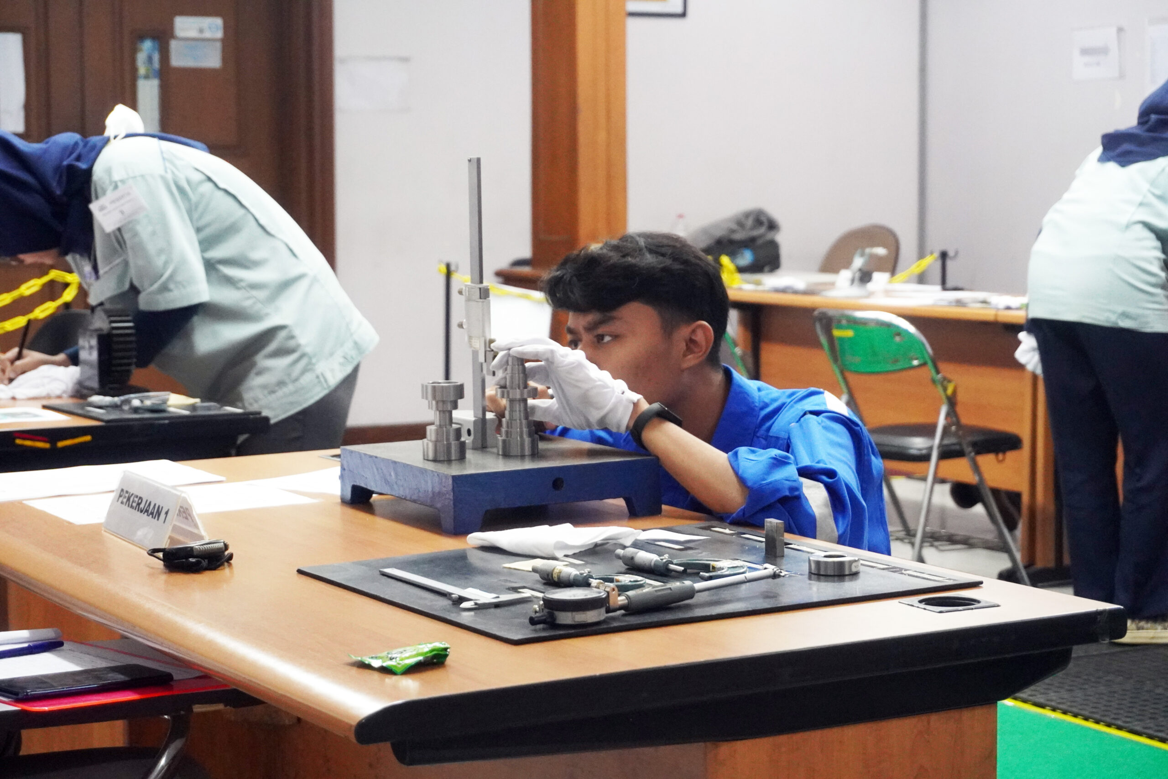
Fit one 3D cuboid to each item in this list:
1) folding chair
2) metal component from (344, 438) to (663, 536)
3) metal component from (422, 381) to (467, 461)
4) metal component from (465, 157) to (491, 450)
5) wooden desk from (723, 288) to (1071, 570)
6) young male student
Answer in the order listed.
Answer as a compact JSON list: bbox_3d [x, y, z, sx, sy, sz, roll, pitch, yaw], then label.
[{"bbox_3d":[0.891,0.146,6.566,0.490,0.756,0.450,-4,7,-36],"label":"folding chair"},{"bbox_3d":[-0.100,0.104,2.816,0.260,0.066,0.305,-4,7,-29],"label":"metal component"},{"bbox_3d":[-0.157,0.036,2.752,0.047,0.084,0.047,-1,6,0],"label":"metal component"},{"bbox_3d":[-0.124,-0.103,2.836,0.019,0.342,0.031,-4,7,-29],"label":"metal component"},{"bbox_3d":[1.142,0.085,7.255,0.740,0.740,1.500,-4,7,-33],"label":"wooden desk"},{"bbox_3d":[0.169,0.351,3.013,0.660,1.050,0.520,-3,6,-24],"label":"young male student"}]

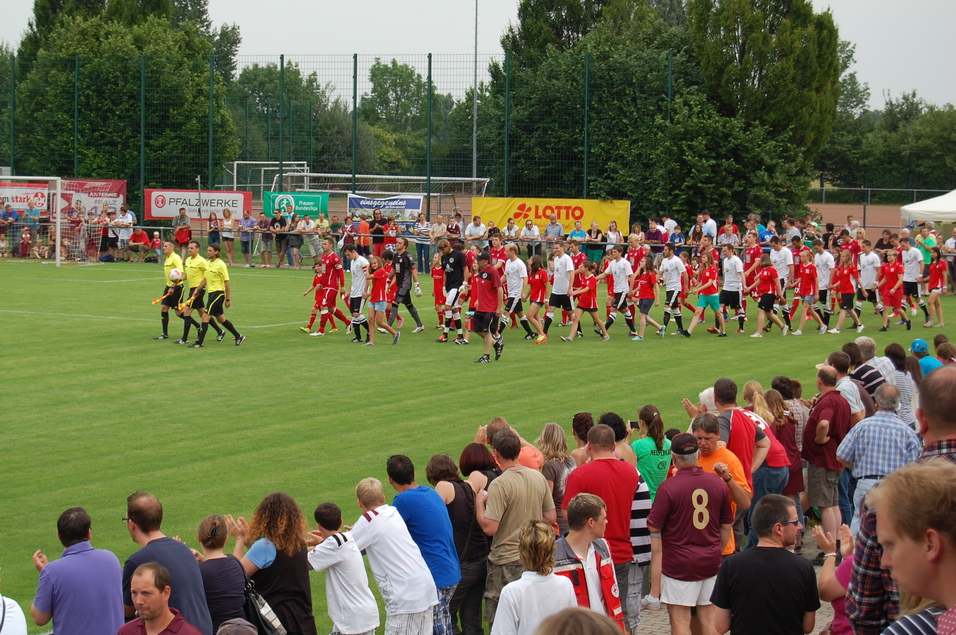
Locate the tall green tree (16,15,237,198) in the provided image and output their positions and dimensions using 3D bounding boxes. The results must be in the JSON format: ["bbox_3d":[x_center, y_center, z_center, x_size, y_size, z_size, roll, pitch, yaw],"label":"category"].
[{"bbox_3d":[-11.751,-6.201,72.763,7.200,7.900,7.000,3,4,25],"label":"tall green tree"}]

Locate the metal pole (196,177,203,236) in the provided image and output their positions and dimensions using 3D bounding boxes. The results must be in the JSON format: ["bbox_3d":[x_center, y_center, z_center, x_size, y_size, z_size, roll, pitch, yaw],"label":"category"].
[{"bbox_3d":[-8.412,-2.980,66.164,0.100,2.600,0.100,-1,4,25],"label":"metal pole"}]

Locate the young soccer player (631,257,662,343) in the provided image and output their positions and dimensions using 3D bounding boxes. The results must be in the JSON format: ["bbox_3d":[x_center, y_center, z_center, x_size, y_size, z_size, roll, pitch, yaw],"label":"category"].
[{"bbox_3d":[3.086,-0.344,39.590,0.520,1.500,0.440,-1,4,-30],"label":"young soccer player"}]

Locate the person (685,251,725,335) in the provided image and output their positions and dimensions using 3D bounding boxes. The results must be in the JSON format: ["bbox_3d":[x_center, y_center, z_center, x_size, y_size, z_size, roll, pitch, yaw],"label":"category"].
[{"bbox_3d":[4.332,-0.440,41.208,0.800,1.590,0.500,-1,4,-26],"label":"person"}]

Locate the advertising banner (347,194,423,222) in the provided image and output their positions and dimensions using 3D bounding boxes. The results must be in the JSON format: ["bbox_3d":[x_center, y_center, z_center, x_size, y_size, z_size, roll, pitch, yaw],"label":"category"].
[{"bbox_3d":[-2.754,-2.963,64.952,2.500,1.360,0.060,3,4,25],"label":"advertising banner"}]

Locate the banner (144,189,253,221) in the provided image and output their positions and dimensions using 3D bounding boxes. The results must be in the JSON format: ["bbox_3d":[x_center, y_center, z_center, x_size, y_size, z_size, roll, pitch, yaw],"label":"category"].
[{"bbox_3d":[-8.835,-3.521,68.747,4.000,0.970,0.040,3,4,24],"label":"banner"}]

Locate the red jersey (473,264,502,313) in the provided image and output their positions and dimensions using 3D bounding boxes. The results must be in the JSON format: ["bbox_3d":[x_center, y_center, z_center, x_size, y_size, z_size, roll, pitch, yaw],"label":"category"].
[{"bbox_3d":[0.175,-0.461,34.600,0.330,0.750,0.480,-1,4,-25],"label":"red jersey"}]

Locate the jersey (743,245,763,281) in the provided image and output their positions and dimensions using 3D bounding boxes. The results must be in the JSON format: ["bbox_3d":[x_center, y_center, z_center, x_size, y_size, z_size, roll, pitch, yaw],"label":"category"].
[{"bbox_3d":[5.825,-1.161,45.900,0.260,0.710,0.460,-2,4,-33],"label":"jersey"}]

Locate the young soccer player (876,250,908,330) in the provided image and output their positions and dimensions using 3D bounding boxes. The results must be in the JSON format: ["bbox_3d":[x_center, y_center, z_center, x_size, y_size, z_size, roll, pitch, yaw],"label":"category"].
[{"bbox_3d":[8.386,-0.540,44.000,0.520,1.620,0.460,-1,4,-28],"label":"young soccer player"}]

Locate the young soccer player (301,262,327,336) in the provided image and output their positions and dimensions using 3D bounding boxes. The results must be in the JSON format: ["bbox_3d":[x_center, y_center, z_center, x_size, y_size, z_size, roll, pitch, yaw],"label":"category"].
[{"bbox_3d":[-2.899,-0.374,39.900,0.580,1.300,0.420,-1,4,-29],"label":"young soccer player"}]

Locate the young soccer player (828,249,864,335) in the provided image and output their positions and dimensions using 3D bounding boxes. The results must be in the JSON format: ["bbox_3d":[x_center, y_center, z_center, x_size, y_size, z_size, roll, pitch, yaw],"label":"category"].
[{"bbox_3d":[7.207,-0.511,42.388,0.580,1.630,0.440,-1,4,-30],"label":"young soccer player"}]

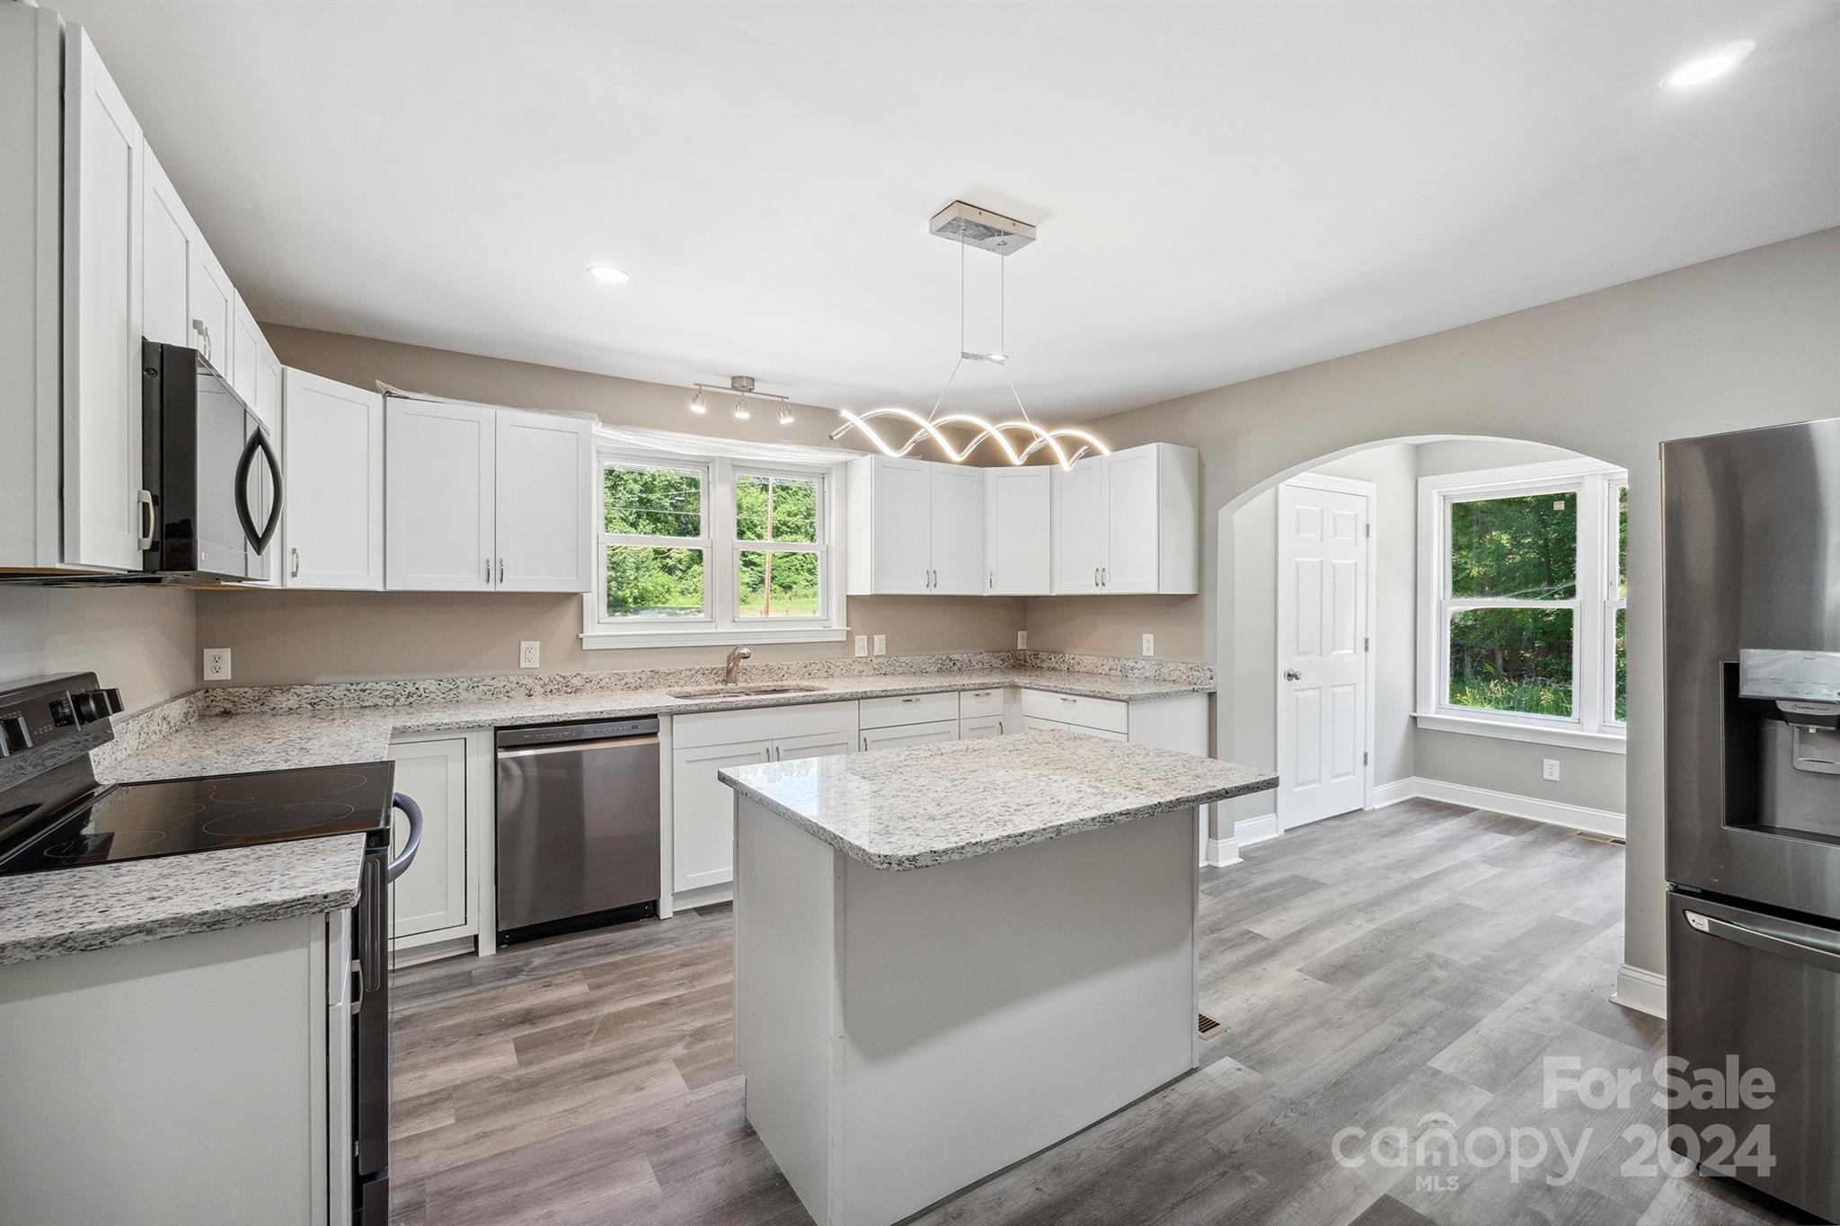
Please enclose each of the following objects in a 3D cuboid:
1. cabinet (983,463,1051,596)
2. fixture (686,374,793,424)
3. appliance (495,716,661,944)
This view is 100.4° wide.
[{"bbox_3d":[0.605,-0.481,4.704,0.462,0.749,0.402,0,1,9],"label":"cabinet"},{"bbox_3d":[-0.865,-1.053,3.766,0.528,0.196,0.121,0,1,-32],"label":"fixture"},{"bbox_3d":[-1.512,0.861,3.333,0.603,0.854,0.598,0,1,-32],"label":"appliance"}]

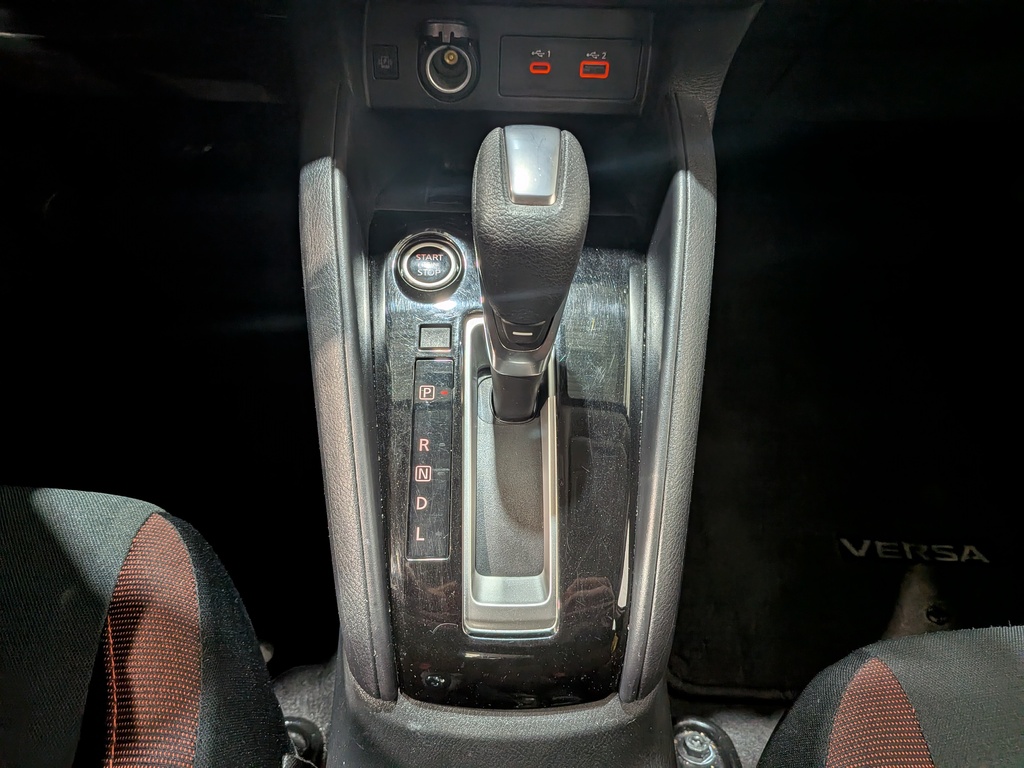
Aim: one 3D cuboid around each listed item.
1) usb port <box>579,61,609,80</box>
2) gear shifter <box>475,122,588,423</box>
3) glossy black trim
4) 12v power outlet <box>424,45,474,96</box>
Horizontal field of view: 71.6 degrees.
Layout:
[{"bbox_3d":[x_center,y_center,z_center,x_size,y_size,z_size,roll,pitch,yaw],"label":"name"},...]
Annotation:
[{"bbox_3d":[0.048,-0.185,0.416,0.017,0.010,0.008,1,36,-1],"label":"usb port"},{"bbox_3d":[0.008,-0.061,0.380,0.055,0.152,0.055,1,44,-1],"label":"gear shifter"},{"bbox_3d":[-0.001,0.042,0.445,0.168,0.035,0.300,1,82,-1],"label":"glossy black trim"},{"bbox_3d":[-0.035,-0.178,0.407,0.028,0.028,0.020,1,18,-1],"label":"12v power outlet"}]

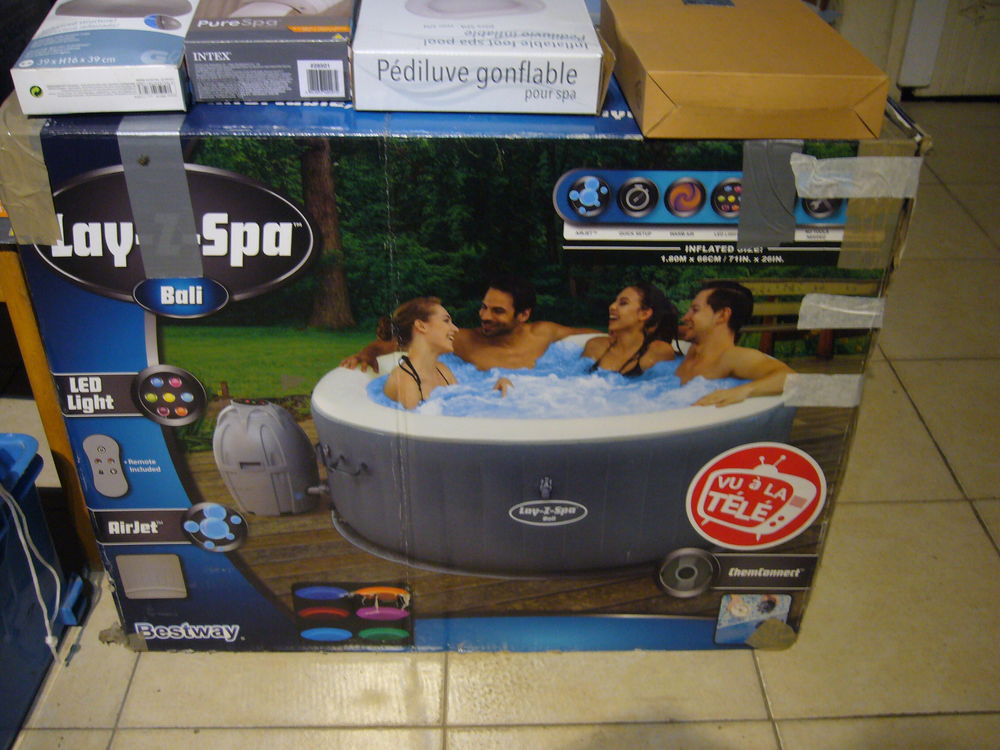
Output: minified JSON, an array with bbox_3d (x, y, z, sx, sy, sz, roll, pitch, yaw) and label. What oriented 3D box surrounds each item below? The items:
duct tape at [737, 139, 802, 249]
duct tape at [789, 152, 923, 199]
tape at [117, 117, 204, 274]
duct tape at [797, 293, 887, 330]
[{"bbox_3d":[0.215,-0.146,0.812,0.051,0.096,0.008,0,34,0],"label":"duct tape"},{"bbox_3d":[0.281,-0.158,0.803,0.105,0.038,0.012,0,34,0],"label":"duct tape"},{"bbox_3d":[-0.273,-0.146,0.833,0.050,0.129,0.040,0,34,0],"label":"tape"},{"bbox_3d":[0.296,-0.055,0.872,0.071,0.035,0.010,0,34,0],"label":"duct tape"}]

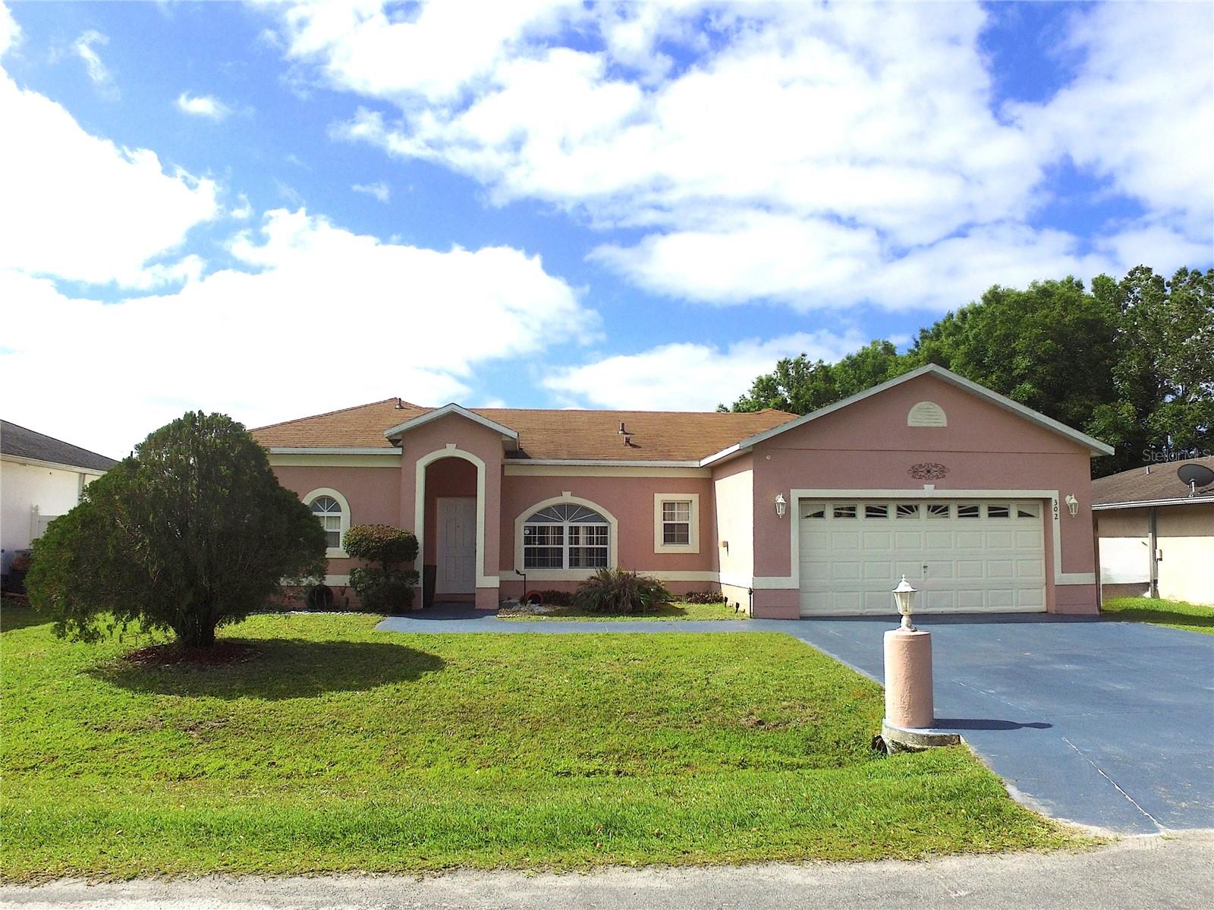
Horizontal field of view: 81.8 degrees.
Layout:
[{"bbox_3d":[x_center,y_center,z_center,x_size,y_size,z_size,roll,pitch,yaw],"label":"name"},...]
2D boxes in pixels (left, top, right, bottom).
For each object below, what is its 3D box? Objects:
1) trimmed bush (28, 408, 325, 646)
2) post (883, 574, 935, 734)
[{"bbox_3d":[-5.439,0.993,9.169,3.400,3.090,3.350,1,-6,-7],"label":"trimmed bush"},{"bbox_3d":[2.584,1.675,6.052,0.380,1.263,0.380,1,-6,-7],"label":"post"}]

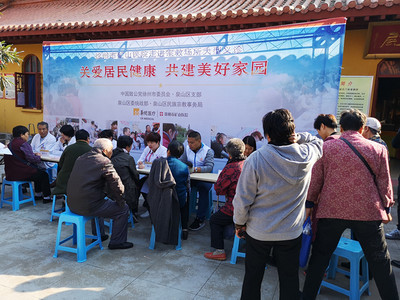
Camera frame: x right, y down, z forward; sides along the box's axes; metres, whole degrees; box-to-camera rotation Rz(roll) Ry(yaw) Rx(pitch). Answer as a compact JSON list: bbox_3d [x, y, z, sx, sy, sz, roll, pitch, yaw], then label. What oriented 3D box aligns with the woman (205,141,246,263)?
[{"bbox_3d":[0.395,0.536,3.291,0.630,1.251,0.492,7,8,41],"label":"woman"}]

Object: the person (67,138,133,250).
[{"bbox_3d":[-1.130,0.480,3.468,0.670,1.221,0.532,-2,7,-37],"label":"person"}]

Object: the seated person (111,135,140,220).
[{"bbox_3d":[-1.031,0.417,4.274,0.470,1.240,0.720,6,7,28],"label":"seated person"}]

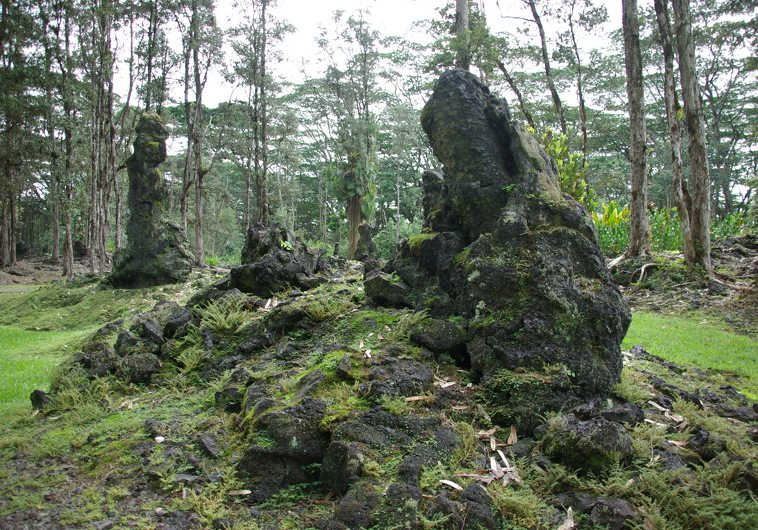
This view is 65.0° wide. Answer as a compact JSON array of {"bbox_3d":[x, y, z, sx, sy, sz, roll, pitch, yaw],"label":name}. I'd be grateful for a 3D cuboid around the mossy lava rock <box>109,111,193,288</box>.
[{"bbox_3d":[-5.357,-1.519,14.000,1.980,4.120,1.900,0,1,0],"label":"mossy lava rock"}]

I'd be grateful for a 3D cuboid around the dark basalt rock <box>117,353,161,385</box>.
[{"bbox_3d":[-2.417,1.044,6.000,0.450,0.340,0.380,-1,1,0],"label":"dark basalt rock"}]

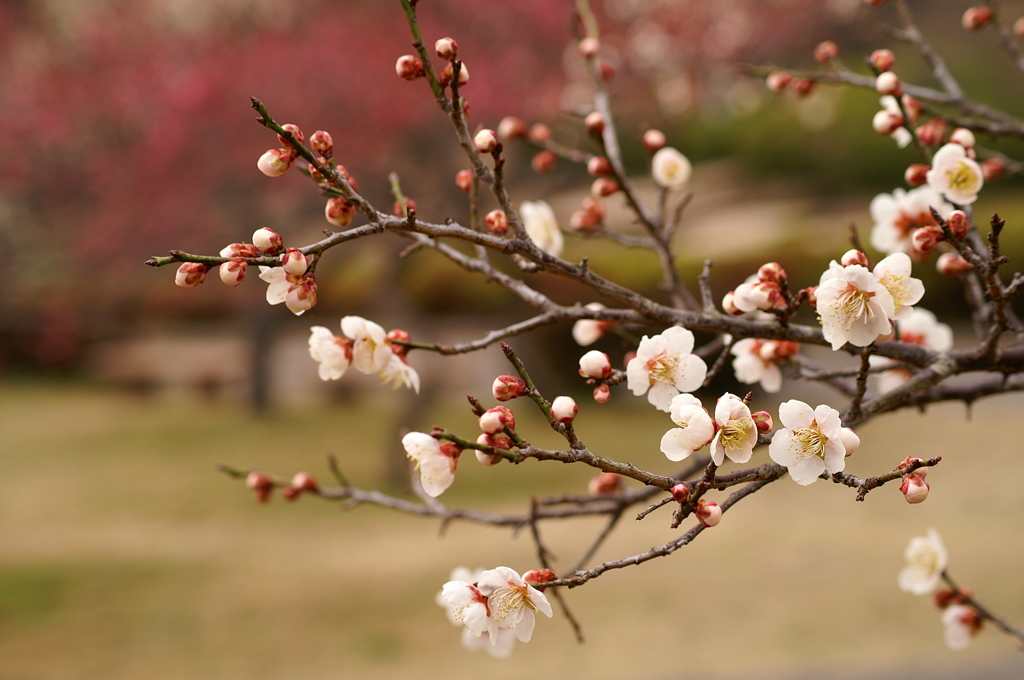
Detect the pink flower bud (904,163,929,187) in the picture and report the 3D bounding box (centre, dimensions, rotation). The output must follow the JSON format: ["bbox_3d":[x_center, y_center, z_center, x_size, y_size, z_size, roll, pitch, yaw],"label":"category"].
[{"bbox_3d":[0.146,-0.059,0.765,0.010,0.008,0.008,-3,0,-21],"label":"pink flower bud"}]

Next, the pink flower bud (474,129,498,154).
[{"bbox_3d":[-0.009,-0.066,0.710,0.009,0.008,0.008,40,0,-38],"label":"pink flower bud"}]

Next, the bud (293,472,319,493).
[{"bbox_3d":[-0.075,0.051,0.770,0.009,0.007,0.007,31,0,-27],"label":"bud"}]

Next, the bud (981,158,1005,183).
[{"bbox_3d":[0.178,-0.063,0.790,0.009,0.008,0.008,-28,0,0],"label":"bud"}]

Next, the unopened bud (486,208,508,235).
[{"bbox_3d":[-0.005,-0.041,0.730,0.008,0.009,0.008,-7,28,0],"label":"unopened bud"}]

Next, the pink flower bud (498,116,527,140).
[{"bbox_3d":[0.000,-0.079,0.800,0.011,0.008,0.008,3,0,-18],"label":"pink flower bud"}]

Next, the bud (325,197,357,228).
[{"bbox_3d":[-0.056,-0.042,0.700,0.010,0.009,0.009,-45,0,25],"label":"bud"}]

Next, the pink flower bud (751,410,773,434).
[{"bbox_3d":[0.082,0.027,0.700,0.009,0.008,0.008,3,0,-6],"label":"pink flower bud"}]

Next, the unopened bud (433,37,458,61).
[{"bbox_3d":[-0.022,-0.096,0.705,0.007,0.007,0.009,51,0,40],"label":"unopened bud"}]

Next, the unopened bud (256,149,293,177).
[{"bbox_3d":[-0.077,-0.057,0.690,0.011,0.009,0.009,-18,0,-12],"label":"unopened bud"}]

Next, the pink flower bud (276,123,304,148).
[{"bbox_3d":[-0.072,-0.066,0.690,0.008,0.008,0.009,-27,44,0],"label":"pink flower bud"}]

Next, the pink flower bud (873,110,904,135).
[{"bbox_3d":[0.130,-0.075,0.735,0.010,0.008,0.008,6,0,-21],"label":"pink flower bud"}]

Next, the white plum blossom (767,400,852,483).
[{"bbox_3d":[0.092,0.032,0.660,0.024,0.025,0.014,1,5,19],"label":"white plum blossom"}]

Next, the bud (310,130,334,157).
[{"bbox_3d":[-0.063,-0.065,0.700,0.007,0.009,0.007,-21,0,0],"label":"bud"}]

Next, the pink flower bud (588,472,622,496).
[{"bbox_3d":[0.033,0.050,0.750,0.011,0.009,0.009,-18,0,-12],"label":"pink flower bud"}]

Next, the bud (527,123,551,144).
[{"bbox_3d":[0.010,-0.078,0.800,0.007,0.007,0.009,45,0,35],"label":"bud"}]

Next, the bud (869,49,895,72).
[{"bbox_3d":[0.131,-0.099,0.755,0.007,0.009,0.007,21,30,0],"label":"bud"}]

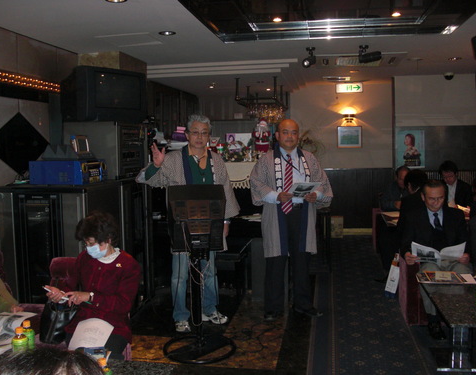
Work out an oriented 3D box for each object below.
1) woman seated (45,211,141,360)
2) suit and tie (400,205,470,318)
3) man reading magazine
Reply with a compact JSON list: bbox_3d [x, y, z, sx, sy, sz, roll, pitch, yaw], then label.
[{"bbox_3d":[-0.718,0.694,2.627,0.500,1.110,0.740,1,5,19],"label":"woman seated"},{"bbox_3d":[1.599,0.552,4.233,0.560,0.810,0.640,0,5,10],"label":"suit and tie"},{"bbox_3d":[1.590,0.514,4.214,0.560,1.130,0.800,0,5,10],"label":"man reading magazine"}]

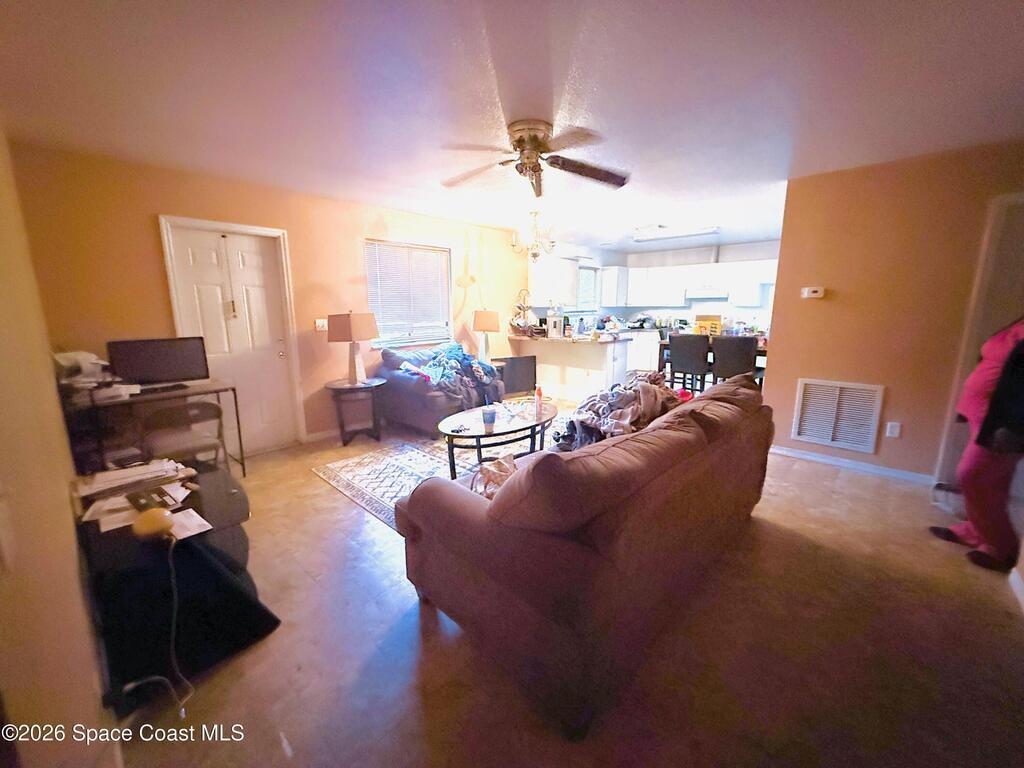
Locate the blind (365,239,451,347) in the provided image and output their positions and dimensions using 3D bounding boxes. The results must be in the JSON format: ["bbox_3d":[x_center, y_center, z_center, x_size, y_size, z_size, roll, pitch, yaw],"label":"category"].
[{"bbox_3d":[-1.199,-1.092,5.047,0.050,1.150,1.160,10,14,42],"label":"blind"}]

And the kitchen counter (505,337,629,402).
[{"bbox_3d":[0.790,-0.213,6.075,1.700,0.915,0.680,10,14,42],"label":"kitchen counter"}]

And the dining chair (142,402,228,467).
[{"bbox_3d":[-2.205,0.481,2.815,0.450,0.780,0.480,-8,13,-35],"label":"dining chair"}]

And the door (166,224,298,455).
[{"bbox_3d":[-2.454,-0.328,3.791,0.050,2.010,0.810,10,14,42],"label":"door"}]

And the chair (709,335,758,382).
[{"bbox_3d":[2.649,-0.042,4.866,0.460,1.030,0.540,10,15,44],"label":"chair"}]

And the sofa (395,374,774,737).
[{"bbox_3d":[0.576,0.489,2.286,1.030,0.920,2.140,10,15,44],"label":"sofa"}]

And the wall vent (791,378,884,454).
[{"bbox_3d":[2.792,0.268,3.585,0.580,0.565,0.030,10,15,44],"label":"wall vent"}]

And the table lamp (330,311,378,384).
[{"bbox_3d":[-1.569,-0.368,4.116,0.335,0.706,0.335,5,12,26],"label":"table lamp"}]

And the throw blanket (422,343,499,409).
[{"bbox_3d":[-0.659,-0.122,4.906,0.800,0.640,0.880,10,14,42],"label":"throw blanket"}]

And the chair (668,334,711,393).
[{"bbox_3d":[2.287,-0.107,5.219,0.460,1.030,0.540,10,15,44],"label":"chair"}]

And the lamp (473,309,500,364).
[{"bbox_3d":[-0.345,-0.605,5.402,0.335,0.706,0.335,1,10,6],"label":"lamp"}]

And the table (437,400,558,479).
[{"bbox_3d":[-0.073,0.498,3.514,0.735,0.460,1.250,9,13,39],"label":"table"}]

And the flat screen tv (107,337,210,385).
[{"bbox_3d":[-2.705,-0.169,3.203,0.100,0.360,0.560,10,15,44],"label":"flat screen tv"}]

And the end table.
[{"bbox_3d":[-1.598,0.278,4.355,0.590,0.605,0.590,10,14,42],"label":"end table"}]

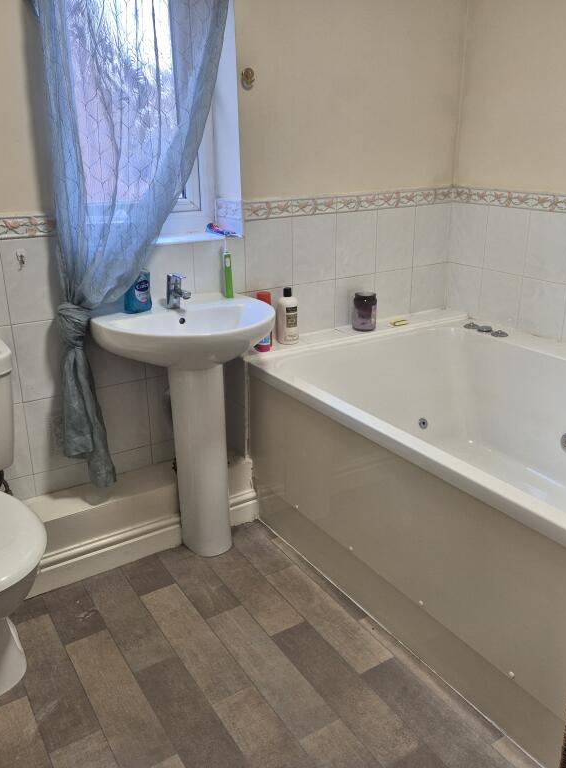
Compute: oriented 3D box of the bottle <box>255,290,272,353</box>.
[{"bbox_3d":[-0.070,-0.224,2.439,0.058,0.215,0.054,-1,20,-2],"label":"bottle"}]

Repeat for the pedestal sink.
[{"bbox_3d":[-0.275,0.175,2.200,0.556,0.821,0.467,-13,23,-31],"label":"pedestal sink"}]

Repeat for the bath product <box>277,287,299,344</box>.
[{"bbox_3d":[0.019,-0.247,2.435,0.069,0.199,0.047,-13,23,-31],"label":"bath product"}]

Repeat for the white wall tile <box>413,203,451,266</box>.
[{"bbox_3d":[0.635,-0.633,2.902,0.208,0.251,0.010,-13,23,-31],"label":"white wall tile"}]

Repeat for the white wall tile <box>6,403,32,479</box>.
[{"bbox_3d":[-0.900,0.198,2.115,0.203,0.251,0.010,-13,23,-31],"label":"white wall tile"}]

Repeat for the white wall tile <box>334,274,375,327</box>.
[{"bbox_3d":[0.288,-0.330,2.724,0.200,0.206,0.010,-13,23,-31],"label":"white wall tile"}]

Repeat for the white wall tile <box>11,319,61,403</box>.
[{"bbox_3d":[-0.731,-0.079,2.136,0.203,0.251,0.010,-13,23,-31],"label":"white wall tile"}]

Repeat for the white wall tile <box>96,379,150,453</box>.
[{"bbox_3d":[-0.559,0.119,2.328,0.203,0.251,0.010,-13,23,-31],"label":"white wall tile"}]

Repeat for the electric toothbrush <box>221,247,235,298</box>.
[{"bbox_3d":[-0.184,-0.374,2.252,0.030,0.181,0.030,-4,20,-9],"label":"electric toothbrush"}]

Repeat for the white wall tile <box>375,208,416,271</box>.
[{"bbox_3d":[0.455,-0.581,2.734,0.200,0.247,0.012,-13,23,-31],"label":"white wall tile"}]

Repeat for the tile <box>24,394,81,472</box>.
[{"bbox_3d":[-0.729,0.159,2.221,0.203,0.251,0.010,-13,23,-31],"label":"tile"}]

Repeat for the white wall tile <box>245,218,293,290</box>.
[{"bbox_3d":[-0.049,-0.463,2.419,0.200,0.247,0.012,-13,23,-31],"label":"white wall tile"}]

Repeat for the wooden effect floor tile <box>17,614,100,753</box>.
[{"bbox_3d":[-0.606,0.759,1.774,0.117,0.010,0.490,-12,23,-29],"label":"wooden effect floor tile"}]

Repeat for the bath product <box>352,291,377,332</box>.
[{"bbox_3d":[0.317,-0.281,2.614,0.096,0.137,0.096,0,20,0],"label":"bath product"}]

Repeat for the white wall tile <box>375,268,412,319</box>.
[{"bbox_3d":[0.457,-0.365,2.812,0.200,0.212,0.012,-13,23,-31],"label":"white wall tile"}]

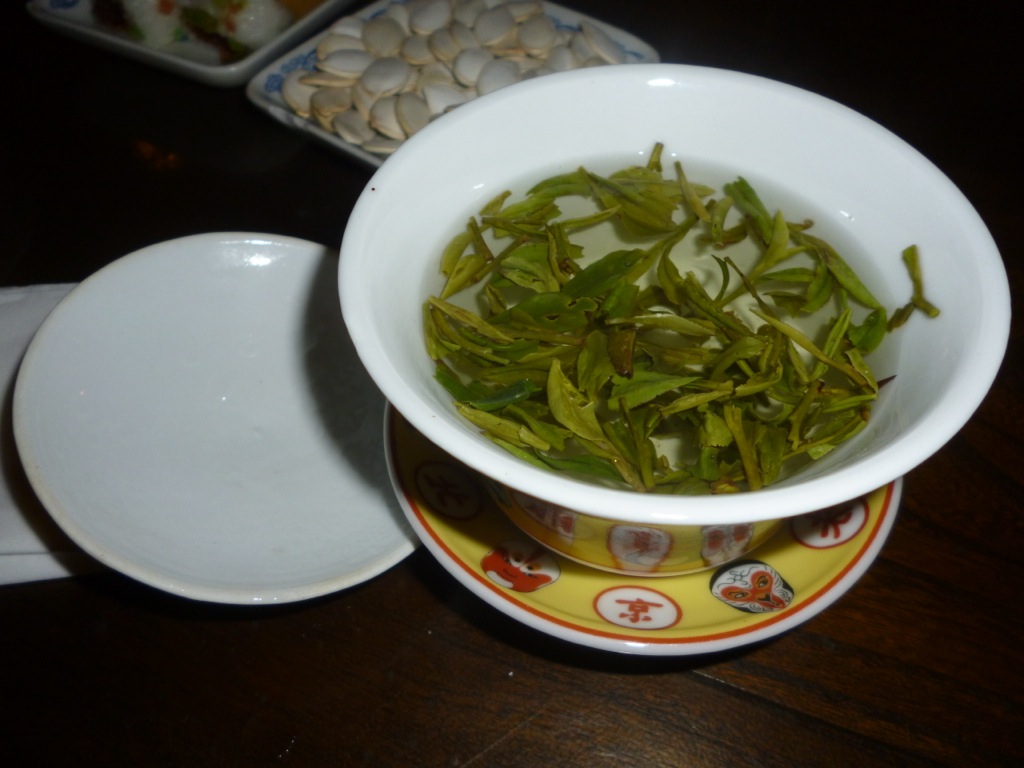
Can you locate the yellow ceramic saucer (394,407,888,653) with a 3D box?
[{"bbox_3d":[0.027,0.011,0.183,0.108,0.022,0.108,-3,52,0],"label":"yellow ceramic saucer"}]

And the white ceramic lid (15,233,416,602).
[{"bbox_3d":[-0.056,0.008,0.187,0.094,0.021,0.094,10,53,-14],"label":"white ceramic lid"}]

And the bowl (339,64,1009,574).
[{"bbox_3d":[0.026,-0.005,0.163,0.108,0.062,0.108,-1,52,2],"label":"bowl"}]

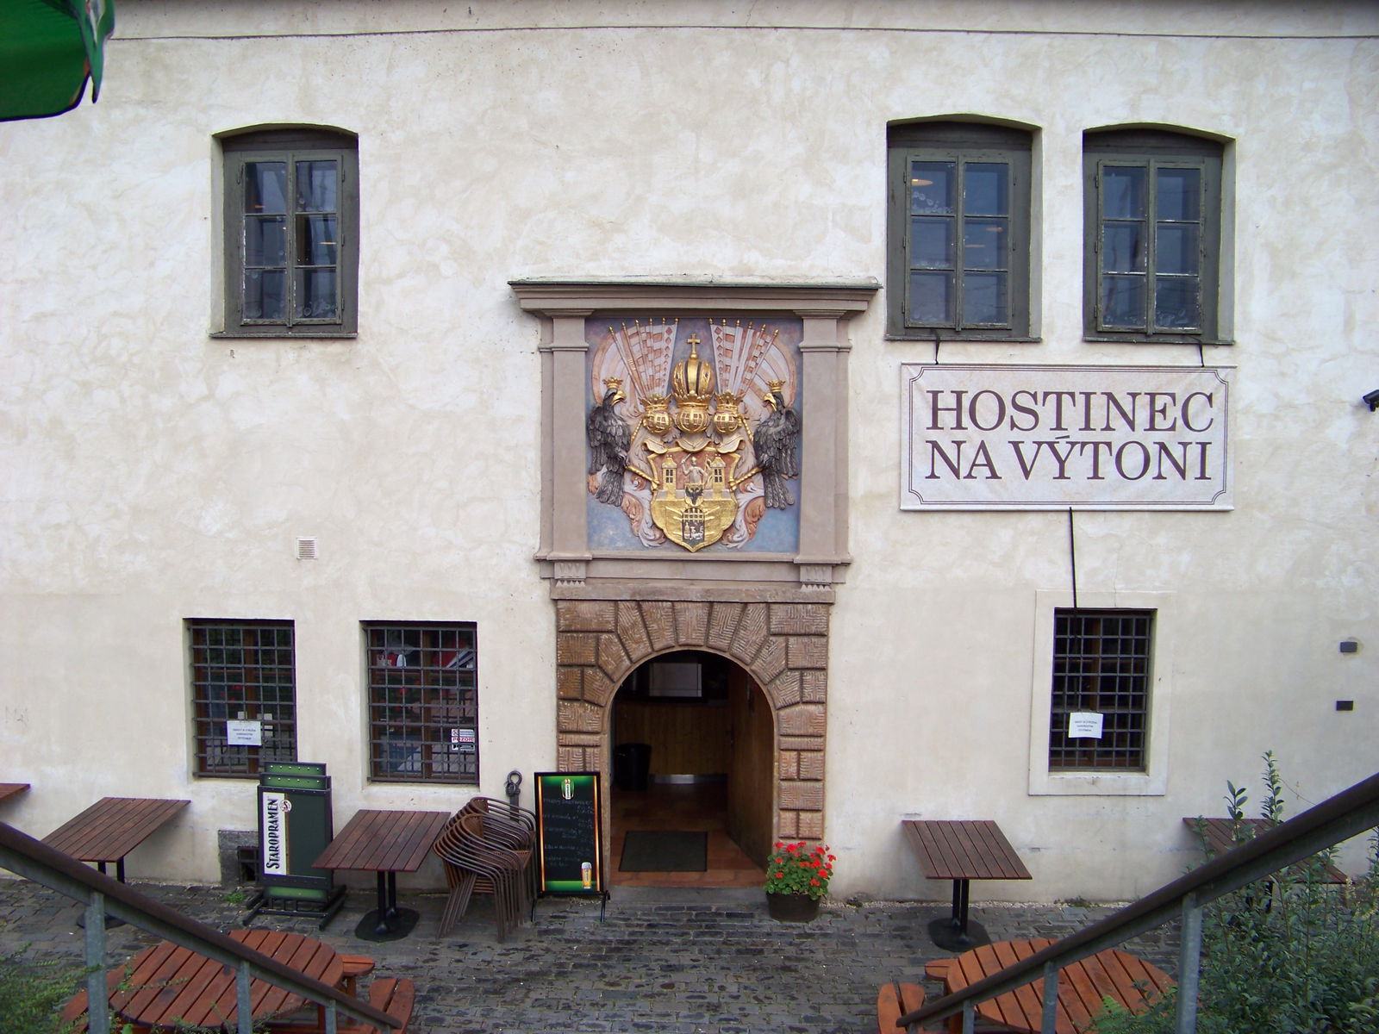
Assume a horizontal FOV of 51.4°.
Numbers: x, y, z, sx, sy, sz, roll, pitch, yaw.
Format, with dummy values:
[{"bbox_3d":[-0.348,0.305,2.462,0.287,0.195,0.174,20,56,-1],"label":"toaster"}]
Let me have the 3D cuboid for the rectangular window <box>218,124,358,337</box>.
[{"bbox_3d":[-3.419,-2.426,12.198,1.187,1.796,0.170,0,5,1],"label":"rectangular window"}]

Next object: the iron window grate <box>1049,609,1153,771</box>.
[{"bbox_3d":[3.612,1.524,12.605,0.876,1.436,0.150,0,5,0],"label":"iron window grate"}]

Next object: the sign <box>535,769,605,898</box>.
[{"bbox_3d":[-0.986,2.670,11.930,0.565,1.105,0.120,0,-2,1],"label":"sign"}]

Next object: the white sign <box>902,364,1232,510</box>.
[{"bbox_3d":[3.154,-0.659,11.882,2.710,1.198,0.050,0,5,1],"label":"white sign"}]

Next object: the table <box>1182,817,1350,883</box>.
[{"bbox_3d":[4.663,3.069,11.818,0.810,0.745,1.450,0,5,0],"label":"table"}]

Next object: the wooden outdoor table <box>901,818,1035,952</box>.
[{"bbox_3d":[2.161,2.976,11.425,0.800,0.735,1.430,0,5,1],"label":"wooden outdoor table"}]

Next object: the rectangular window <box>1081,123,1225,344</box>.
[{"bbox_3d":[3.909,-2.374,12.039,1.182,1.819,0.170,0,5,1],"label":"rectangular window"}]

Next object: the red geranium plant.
[{"bbox_3d":[0.939,2.994,12.273,0.590,0.448,0.500,0,5,0],"label":"red geranium plant"}]

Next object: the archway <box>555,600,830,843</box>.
[{"bbox_3d":[0.028,1.961,12.317,2.290,2.520,0.320,0,5,1],"label":"archway"}]

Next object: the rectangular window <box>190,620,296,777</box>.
[{"bbox_3d":[-3.941,1.604,12.672,0.927,1.400,0.150,0,5,0],"label":"rectangular window"}]

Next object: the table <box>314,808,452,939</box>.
[{"bbox_3d":[-2.474,2.993,11.787,0.810,0.745,1.450,0,5,0],"label":"table"}]

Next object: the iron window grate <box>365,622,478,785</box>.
[{"bbox_3d":[-2.354,1.645,12.662,0.956,1.437,0.150,0,5,0],"label":"iron window grate"}]

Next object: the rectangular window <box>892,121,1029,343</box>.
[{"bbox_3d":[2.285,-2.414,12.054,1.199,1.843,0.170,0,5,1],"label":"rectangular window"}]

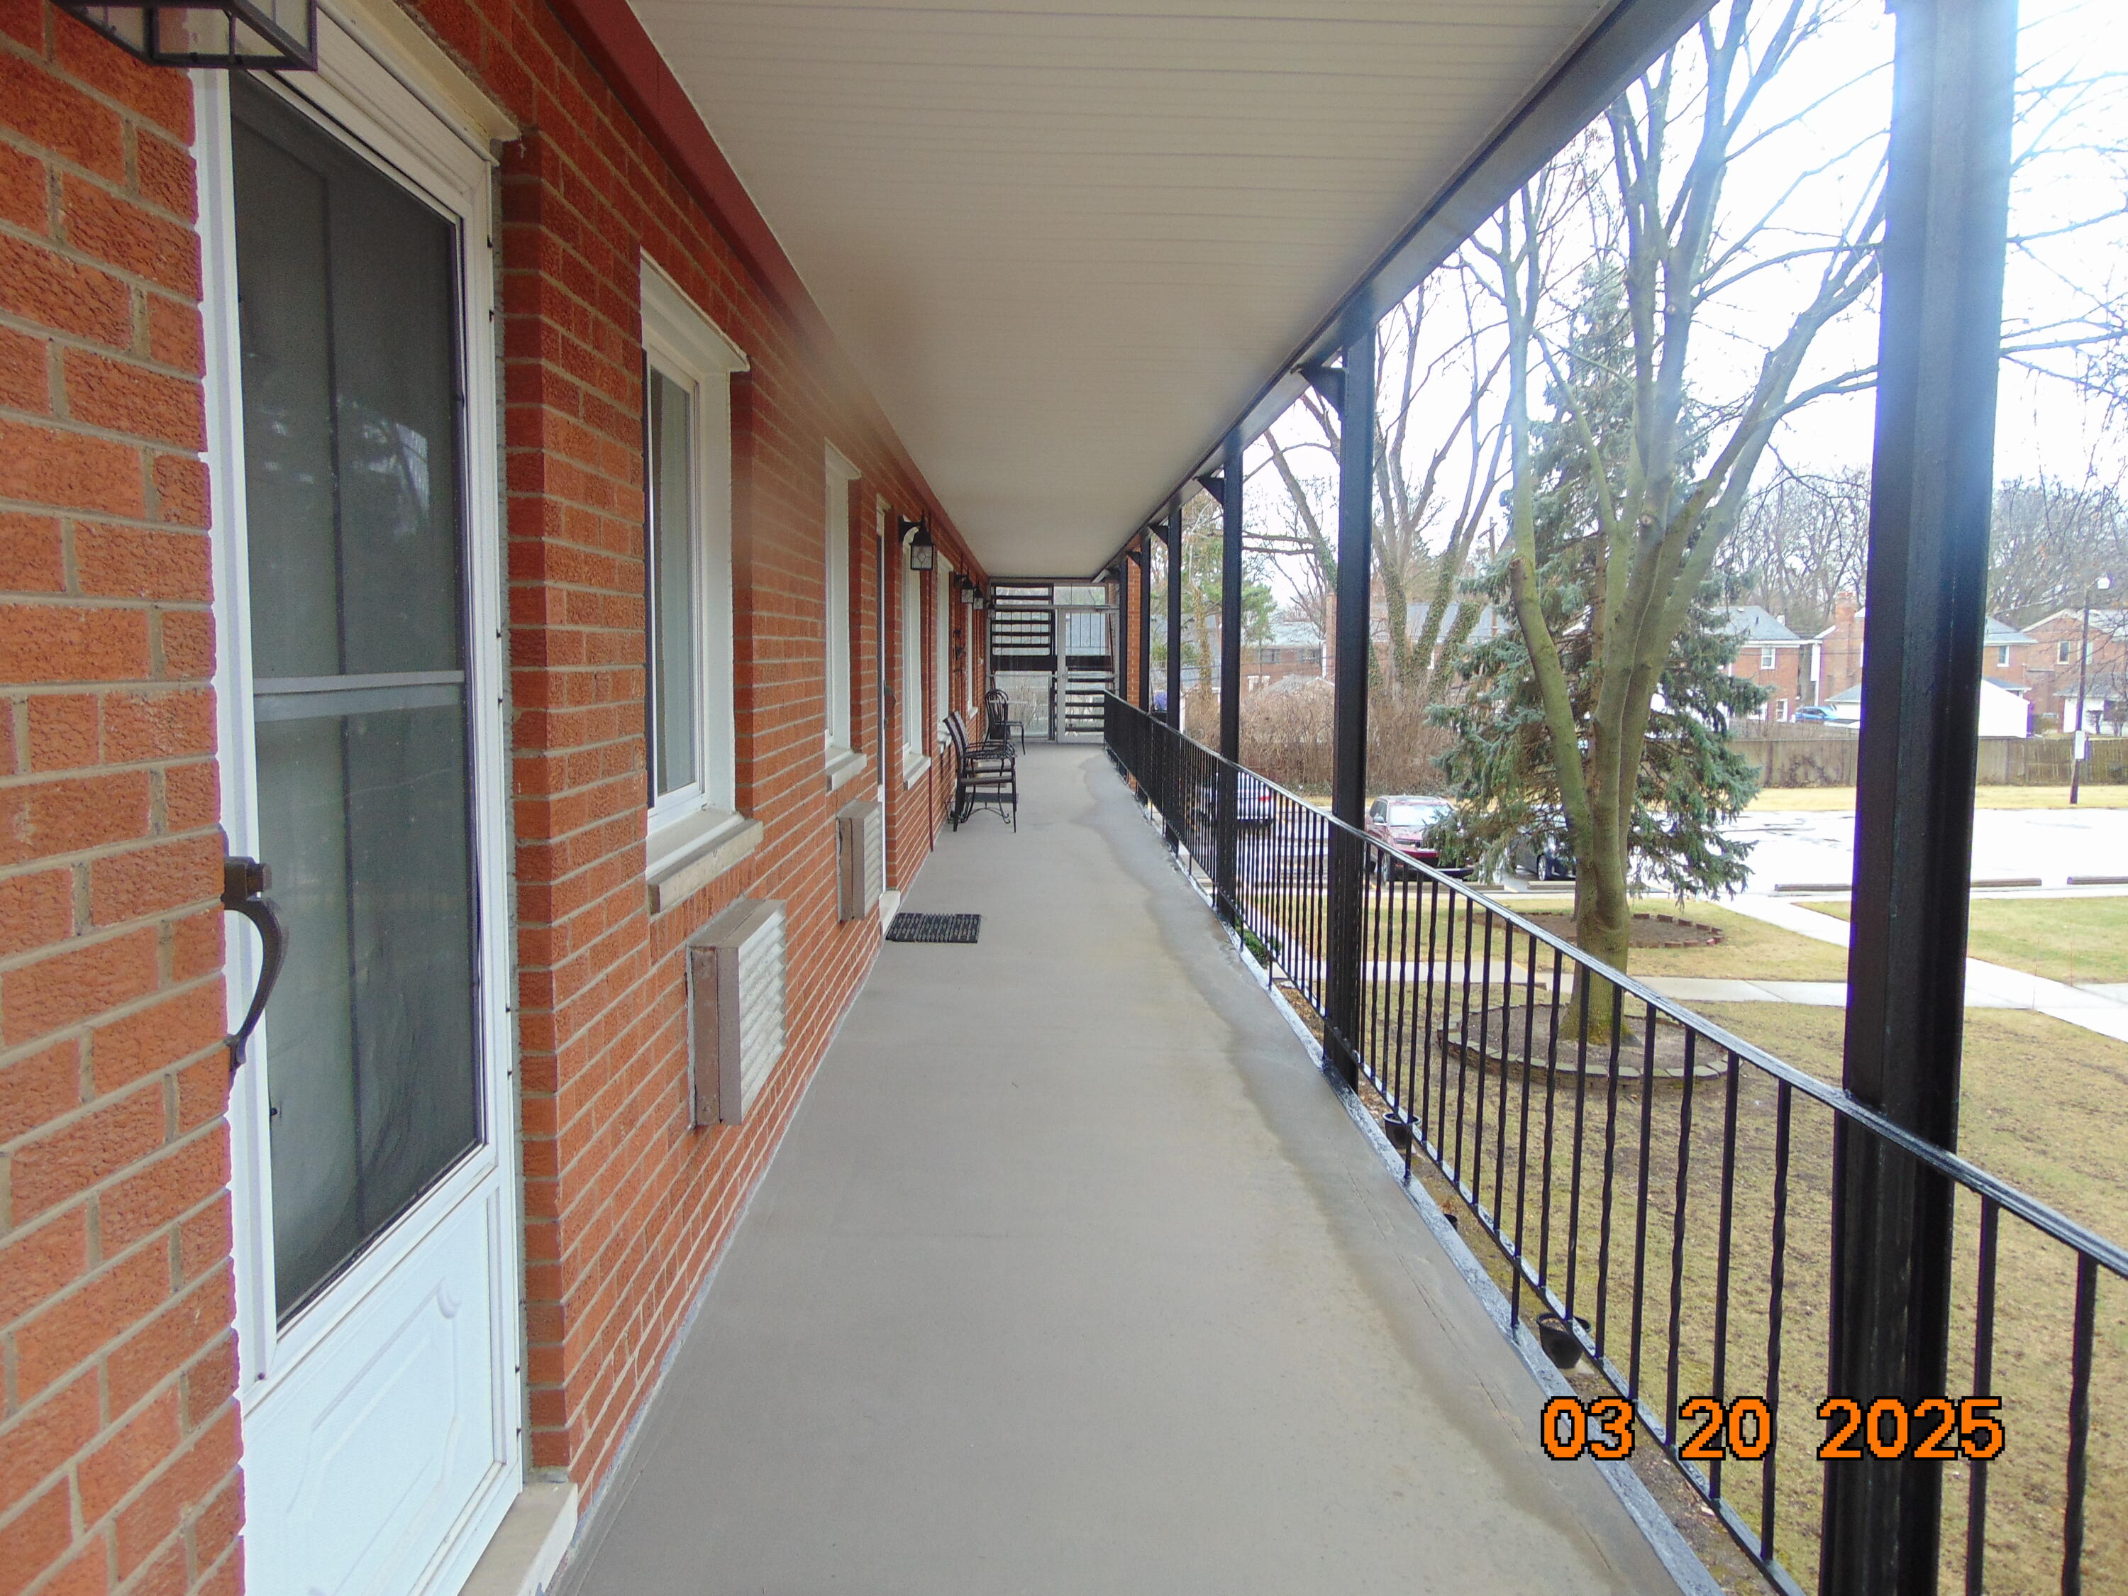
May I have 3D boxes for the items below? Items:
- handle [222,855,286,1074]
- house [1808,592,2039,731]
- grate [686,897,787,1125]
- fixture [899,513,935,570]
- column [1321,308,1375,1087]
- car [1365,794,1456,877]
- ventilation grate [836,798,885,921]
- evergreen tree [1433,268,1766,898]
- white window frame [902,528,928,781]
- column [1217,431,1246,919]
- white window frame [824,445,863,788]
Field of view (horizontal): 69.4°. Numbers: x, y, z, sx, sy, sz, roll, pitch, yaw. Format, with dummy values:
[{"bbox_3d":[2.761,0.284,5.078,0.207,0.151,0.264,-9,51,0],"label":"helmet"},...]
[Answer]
[{"bbox_3d":[-0.825,0.167,1.580,0.070,0.220,0.045,0,6,-1],"label":"handle"},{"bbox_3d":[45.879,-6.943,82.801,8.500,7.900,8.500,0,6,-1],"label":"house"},{"bbox_3d":[-0.777,0.500,3.729,0.110,0.410,0.690,0,6,-1],"label":"grate"},{"bbox_3d":[-0.841,-1.476,8.832,0.200,0.345,0.150,0,6,-1],"label":"fixture"},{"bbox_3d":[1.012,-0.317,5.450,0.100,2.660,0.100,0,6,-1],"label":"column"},{"bbox_3d":[7.302,0.733,32.200,1.850,1.680,4.600,0,6,-1],"label":"car"},{"bbox_3d":[-0.839,0.249,6.406,0.110,0.415,0.690,0,6,-1],"label":"ventilation grate"},{"bbox_3d":[9.012,-3.194,25.627,5.600,10.800,5.600,0,6,-1],"label":"evergreen tree"},{"bbox_3d":[-1.037,-0.965,10.153,0.130,1.540,2.100,0,6,-1],"label":"white window frame"},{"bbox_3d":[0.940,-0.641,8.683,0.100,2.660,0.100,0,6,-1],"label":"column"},{"bbox_3d":[-0.943,-0.728,6.168,0.130,1.250,1.180,0,6,-1],"label":"white window frame"}]

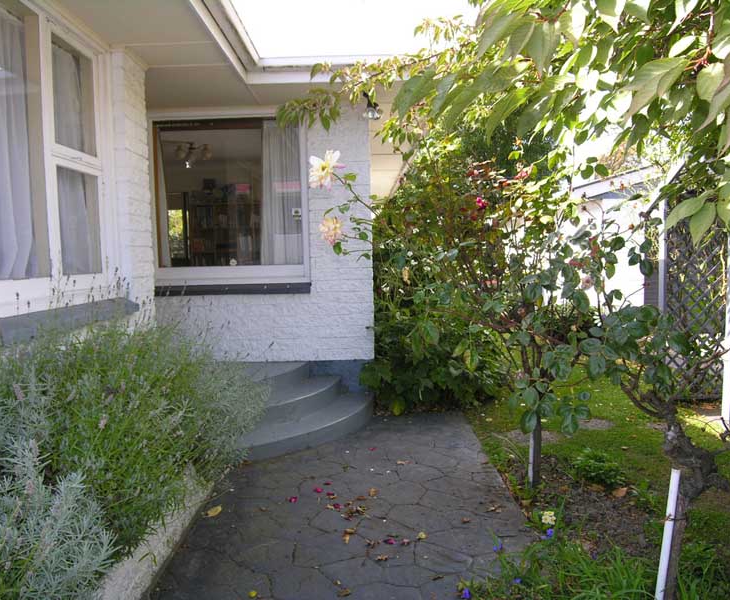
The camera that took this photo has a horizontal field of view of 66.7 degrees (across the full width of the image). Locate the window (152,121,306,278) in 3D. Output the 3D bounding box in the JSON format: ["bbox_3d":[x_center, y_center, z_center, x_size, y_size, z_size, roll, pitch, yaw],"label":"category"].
[{"bbox_3d":[-1.220,-0.886,5.057,1.415,1.480,0.100,-1,5,0],"label":"window"}]

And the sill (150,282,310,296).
[{"bbox_3d":[-1.207,-0.095,5.082,1.440,0.102,0.120,-1,5,0],"label":"sill"}]

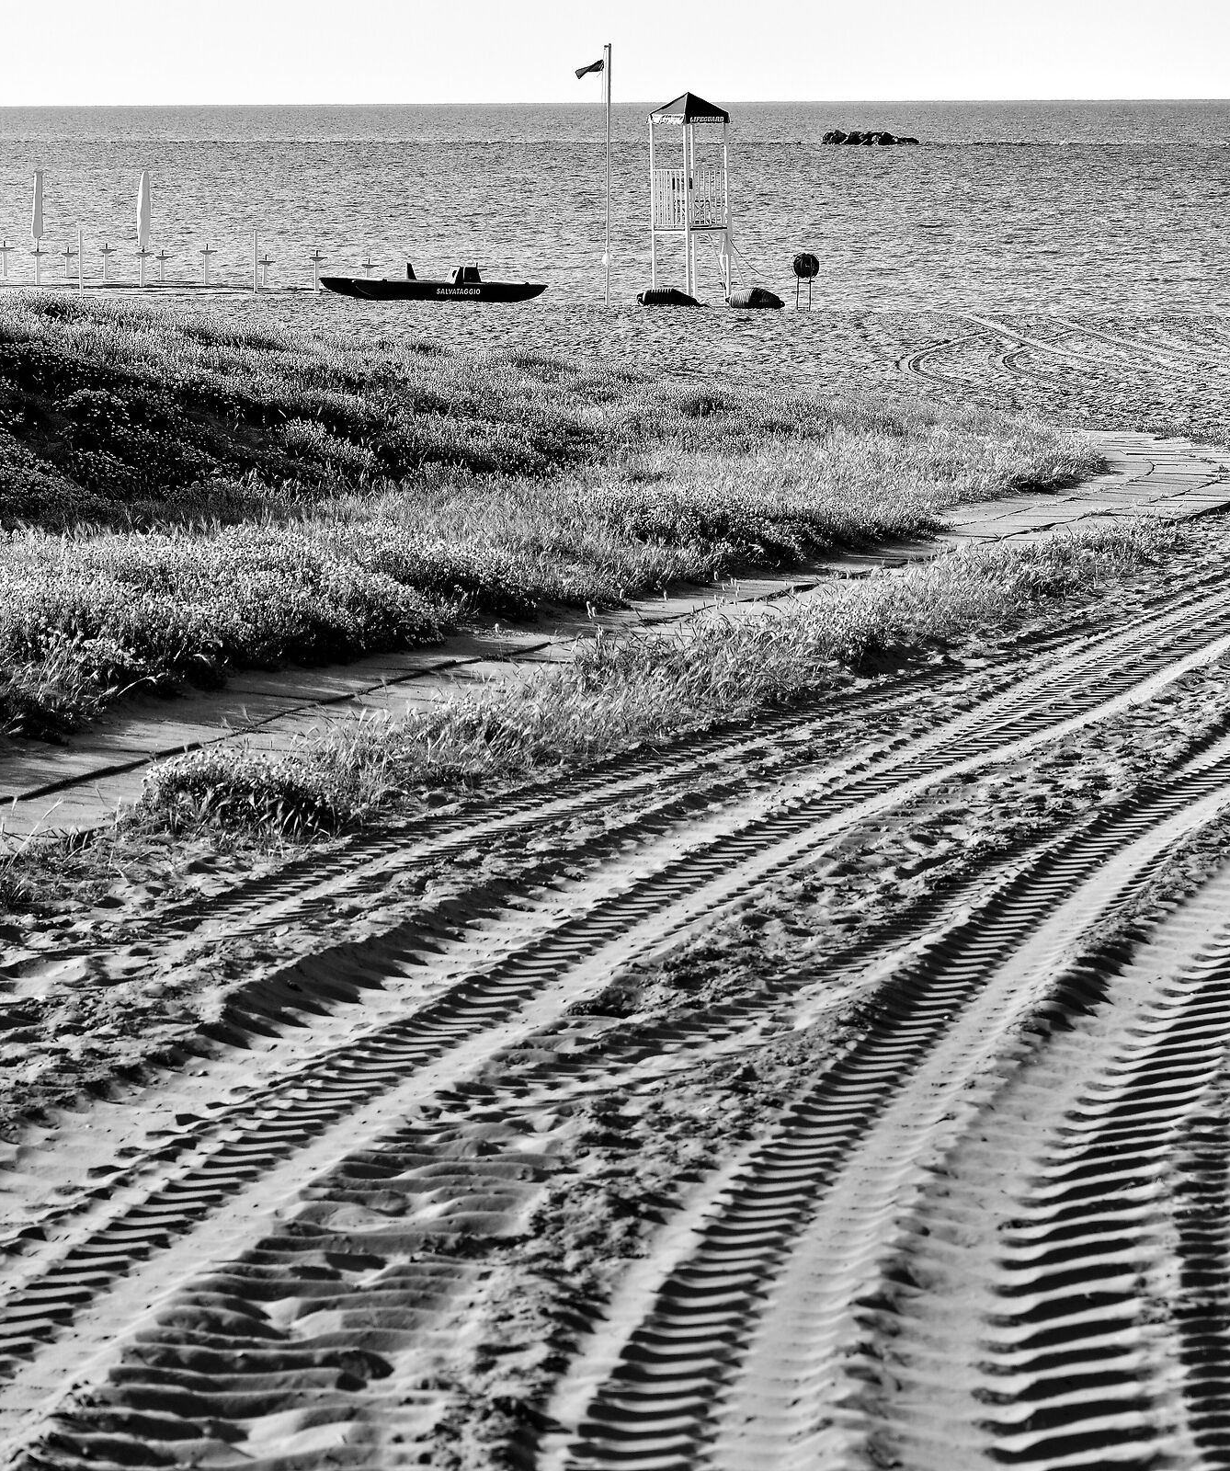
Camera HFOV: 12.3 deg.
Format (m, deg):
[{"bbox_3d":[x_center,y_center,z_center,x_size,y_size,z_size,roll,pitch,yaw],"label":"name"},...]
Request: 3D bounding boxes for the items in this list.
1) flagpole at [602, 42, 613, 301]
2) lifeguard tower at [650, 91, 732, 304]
[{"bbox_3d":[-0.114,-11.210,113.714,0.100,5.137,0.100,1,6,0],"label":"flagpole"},{"bbox_3d":[1.523,-10.872,114.771,1.150,4.115,1.150,-6,8,-41],"label":"lifeguard tower"}]

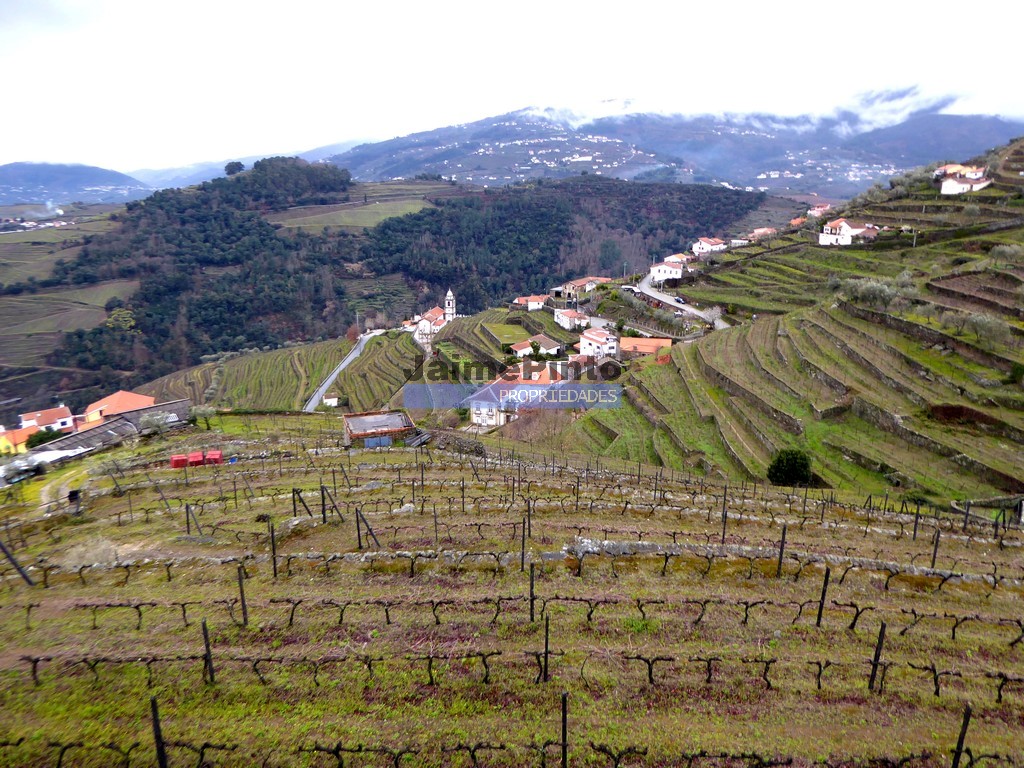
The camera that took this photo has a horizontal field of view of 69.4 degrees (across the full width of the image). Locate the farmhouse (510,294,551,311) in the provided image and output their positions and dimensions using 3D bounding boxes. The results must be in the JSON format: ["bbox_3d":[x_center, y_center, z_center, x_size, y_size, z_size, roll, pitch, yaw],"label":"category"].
[{"bbox_3d":[7.329,-32.219,292.000,15.000,5.000,8.000,1,16,2],"label":"farmhouse"}]

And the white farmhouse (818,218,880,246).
[{"bbox_3d":[120.853,-54.445,265.000,17.000,8.000,13.000,-9,18,-31],"label":"white farmhouse"}]

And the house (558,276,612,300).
[{"bbox_3d":[28.405,-37.376,288.000,9.000,7.000,22.000,11,19,34],"label":"house"}]

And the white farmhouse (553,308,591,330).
[{"bbox_3d":[21.355,-23.052,263.000,8.000,5.200,15.000,-4,16,-13],"label":"white farmhouse"}]

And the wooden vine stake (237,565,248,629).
[{"bbox_3d":[-6.232,4.932,17.135,0.080,1.550,0.080,0,16,0],"label":"wooden vine stake"}]

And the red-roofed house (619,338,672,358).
[{"bbox_3d":[40.669,-11.200,225.000,15.500,4.600,9.000,5,16,16],"label":"red-roofed house"}]

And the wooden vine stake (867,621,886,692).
[{"bbox_3d":[7.128,5.309,14.406,0.080,1.550,0.080,1,16,0],"label":"wooden vine stake"}]

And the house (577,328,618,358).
[{"bbox_3d":[30.018,-14.278,250.599,6.800,8.000,12.000,-7,17,-26],"label":"house"}]

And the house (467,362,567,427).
[{"bbox_3d":[0.949,2.955,194.815,16.000,9.000,26.000,5,16,15],"label":"house"}]

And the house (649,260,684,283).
[{"bbox_3d":[56.850,-41.464,272.000,11.000,6.600,9.500,8,17,25],"label":"house"}]

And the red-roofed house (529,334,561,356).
[{"bbox_3d":[11.698,-13.710,260.122,7.000,4.800,9.700,9,18,30],"label":"red-roofed house"}]

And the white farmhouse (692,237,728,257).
[{"bbox_3d":[89.968,-62.389,335.000,9.000,7.000,16.000,14,21,40],"label":"white farmhouse"}]

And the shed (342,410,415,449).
[{"bbox_3d":[-12.236,4.532,67.500,5.800,2.200,5.200,-6,17,-21],"label":"shed"}]

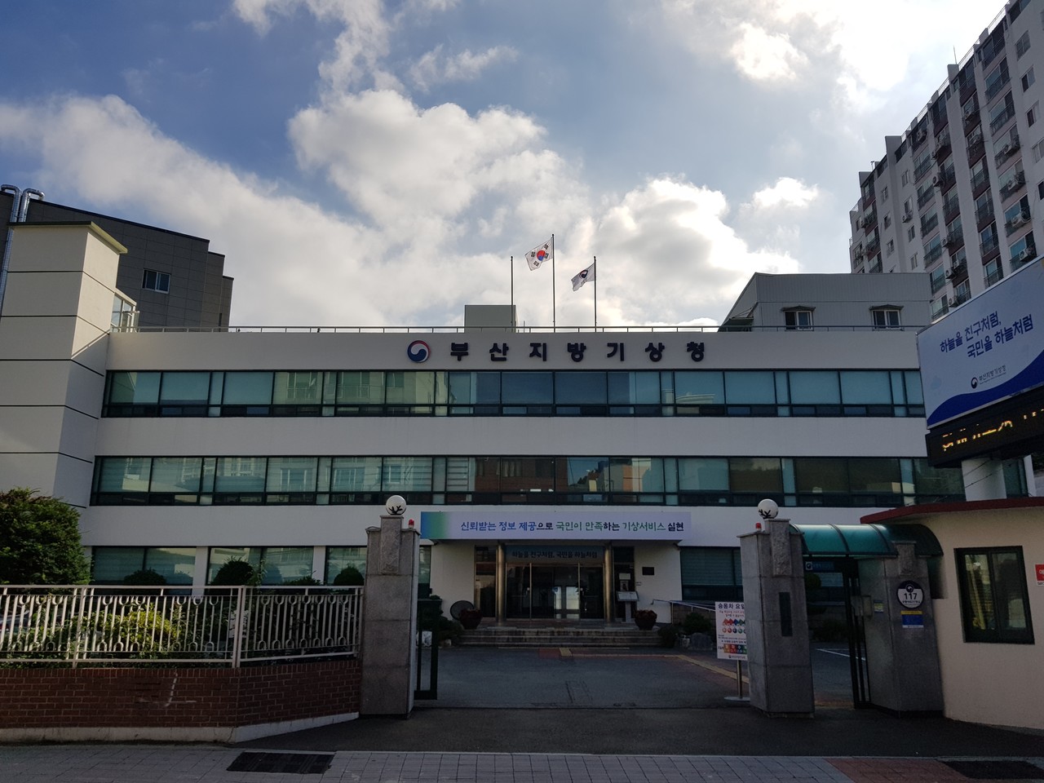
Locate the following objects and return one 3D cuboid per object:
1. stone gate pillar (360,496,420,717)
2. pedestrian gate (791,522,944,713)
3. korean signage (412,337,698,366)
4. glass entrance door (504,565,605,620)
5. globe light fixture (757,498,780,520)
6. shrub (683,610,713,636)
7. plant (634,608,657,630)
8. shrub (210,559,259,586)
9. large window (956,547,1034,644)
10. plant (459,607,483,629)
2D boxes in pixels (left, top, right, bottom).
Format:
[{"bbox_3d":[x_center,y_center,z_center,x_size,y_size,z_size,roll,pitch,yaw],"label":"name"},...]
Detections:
[{"bbox_3d":[-1.702,2.760,10.335,0.630,2.740,0.630,0,-14,1],"label":"stone gate pillar"},{"bbox_3d":[4.580,2.983,10.511,1.780,2.400,1.100,0,-14,1],"label":"pedestrian gate"},{"bbox_3d":[1.349,-1.565,31.162,11.860,1.000,0.150,0,-14,1],"label":"korean signage"},{"bbox_3d":[1.328,7.999,31.423,3.935,2.186,0.150,0,-13,2],"label":"glass entrance door"},{"bbox_3d":[3.331,1.593,10.598,0.270,0.270,0.270,0,-14,1],"label":"globe light fixture"},{"bbox_3d":[4.989,6.645,22.239,0.860,0.780,0.860,0,-14,1],"label":"shrub"},{"bbox_3d":[4.030,7.408,25.576,0.795,0.691,0.795,0,-13,2],"label":"plant"},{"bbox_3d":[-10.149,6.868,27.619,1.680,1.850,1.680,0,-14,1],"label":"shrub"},{"bbox_3d":[5.699,2.459,9.479,0.730,1.130,0.120,-10,-17,36],"label":"large window"},{"bbox_3d":[-1.700,7.453,25.732,0.751,0.695,0.751,0,-13,2],"label":"plant"}]

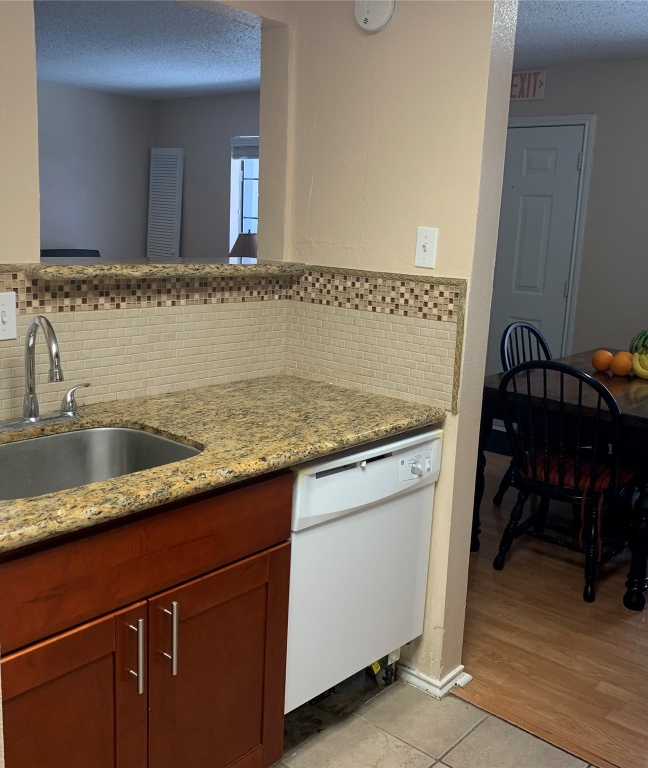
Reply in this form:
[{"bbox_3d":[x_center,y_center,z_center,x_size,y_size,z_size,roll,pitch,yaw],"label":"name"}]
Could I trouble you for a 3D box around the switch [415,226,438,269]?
[{"bbox_3d":[0.290,-0.388,2.193,0.070,0.114,0.012,12,15,40],"label":"switch"}]

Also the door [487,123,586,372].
[{"bbox_3d":[1.267,-0.692,5.349,0.915,2.060,0.045,12,15,40],"label":"door"}]

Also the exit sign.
[{"bbox_3d":[1.308,-1.956,5.048,0.305,0.188,0.025,12,15,40],"label":"exit sign"}]

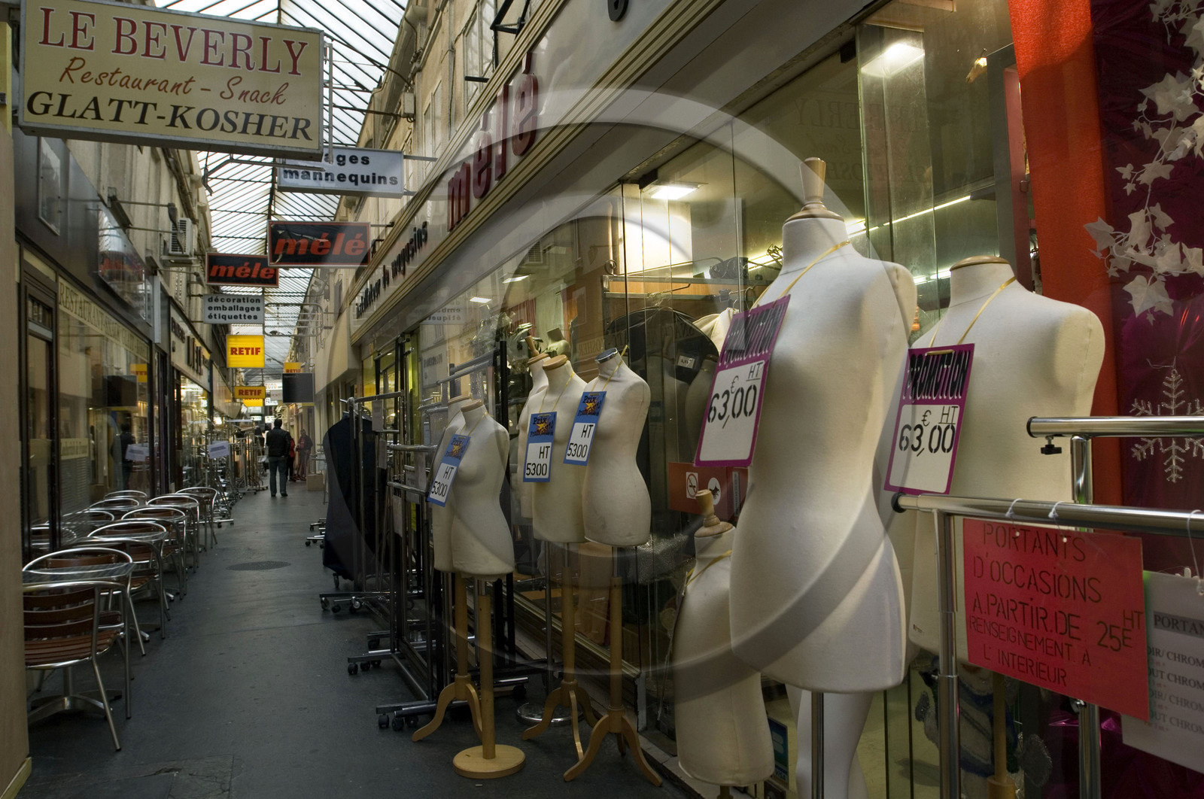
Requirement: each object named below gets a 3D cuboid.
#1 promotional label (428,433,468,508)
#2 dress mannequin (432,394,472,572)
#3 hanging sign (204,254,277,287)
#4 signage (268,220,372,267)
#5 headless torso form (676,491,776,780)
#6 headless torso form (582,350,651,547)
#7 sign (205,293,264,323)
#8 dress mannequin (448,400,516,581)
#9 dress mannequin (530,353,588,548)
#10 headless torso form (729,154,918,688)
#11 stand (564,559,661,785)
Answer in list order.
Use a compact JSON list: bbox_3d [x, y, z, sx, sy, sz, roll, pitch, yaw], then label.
[{"bbox_3d":[-0.622,0.286,3.400,0.010,0.290,0.135,26,-13,-37],"label":"promotional label"},{"bbox_3d":[-0.661,0.391,3.901,0.250,0.823,0.370,0,-2,-37],"label":"dress mannequin"},{"bbox_3d":[-6.619,-2.375,15.400,1.214,0.560,0.140,-1,-2,-22],"label":"hanging sign"},{"bbox_3d":[-3.423,-1.880,10.154,1.175,0.537,0.130,-1,-1,-22],"label":"signage"},{"bbox_3d":[0.280,0.541,1.950,0.230,0.655,0.260,-1,-2,-7],"label":"headless torso form"},{"bbox_3d":[0.054,0.189,3.330,0.250,0.778,0.380,-1,-2,-32],"label":"headless torso form"},{"bbox_3d":[-6.823,-1.665,15.502,1.011,0.515,0.130,-1,-2,-22],"label":"sign"},{"bbox_3d":[-0.518,0.389,3.581,0.250,0.747,0.360,0,-2,-44],"label":"dress mannequin"},{"bbox_3d":[-0.152,0.219,3.697,0.380,0.819,0.250,-3,-2,40],"label":"dress mannequin"},{"bbox_3d":[0.397,0.034,1.535,0.270,0.955,0.380,-1,-2,-30],"label":"headless torso form"},{"bbox_3d":[0.050,1.098,3.381,0.392,0.785,0.294,-2,-1,9],"label":"stand"}]

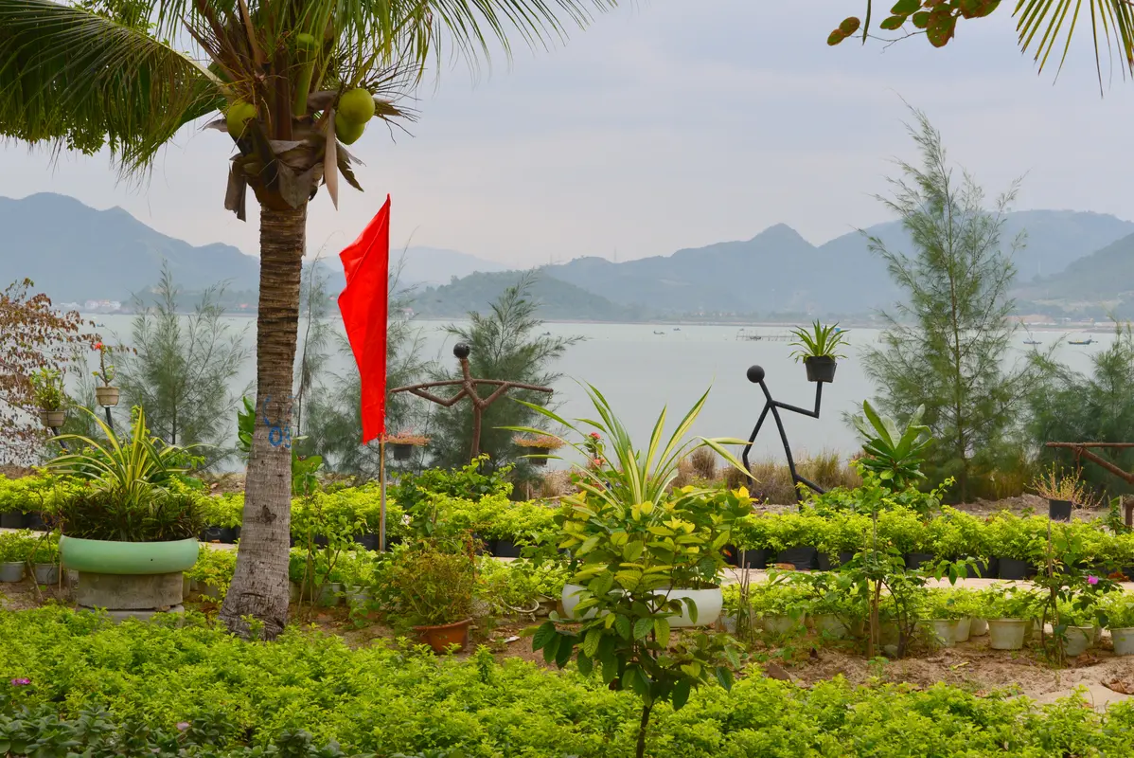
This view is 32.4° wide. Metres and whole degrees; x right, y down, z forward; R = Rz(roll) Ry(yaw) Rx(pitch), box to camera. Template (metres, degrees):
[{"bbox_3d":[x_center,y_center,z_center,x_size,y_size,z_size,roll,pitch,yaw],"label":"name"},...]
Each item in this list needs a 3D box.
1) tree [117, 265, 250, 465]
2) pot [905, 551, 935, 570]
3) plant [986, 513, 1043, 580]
[{"bbox_3d":[-4.327,-0.118,22.135,1.482,2.332,1.482,1,2,0],"label":"tree"},{"bbox_3d":[2.620,1.357,14.400,0.245,0.165,0.245,1,2,0],"label":"pot"},{"bbox_3d":[3.208,1.184,13.955,0.370,0.450,0.370,1,2,0],"label":"plant"}]

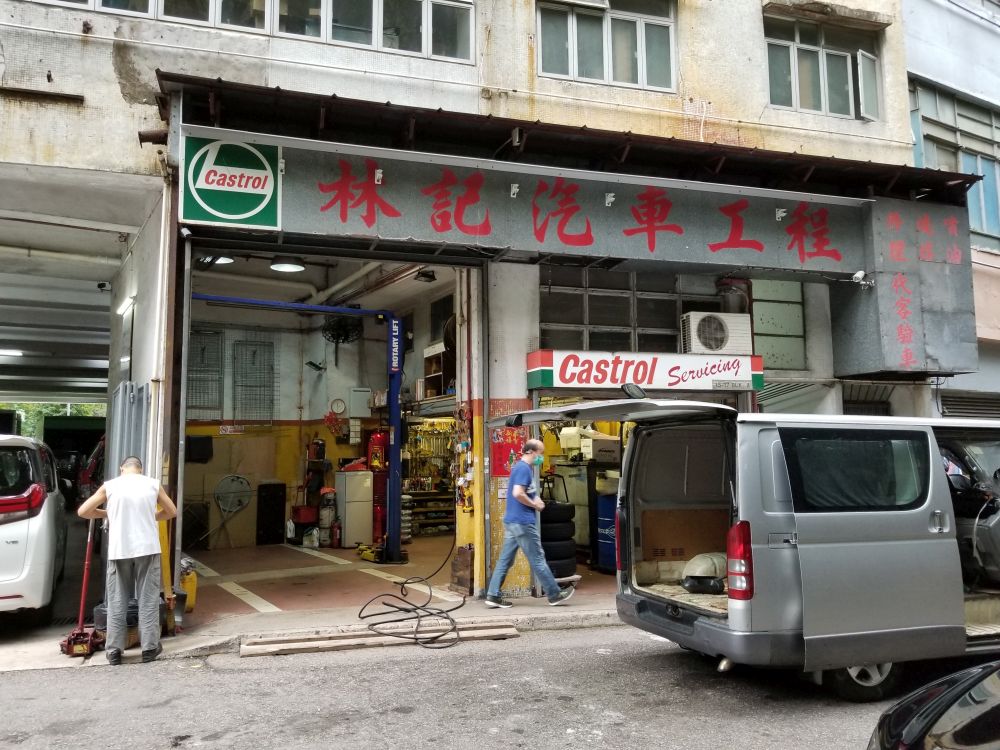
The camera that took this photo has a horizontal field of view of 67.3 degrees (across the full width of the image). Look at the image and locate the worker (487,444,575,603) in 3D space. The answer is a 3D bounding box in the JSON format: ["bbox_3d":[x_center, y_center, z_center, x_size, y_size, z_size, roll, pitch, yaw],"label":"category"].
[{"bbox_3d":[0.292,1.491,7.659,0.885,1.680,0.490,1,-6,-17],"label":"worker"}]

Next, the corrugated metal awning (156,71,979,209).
[{"bbox_3d":[1.350,-2.520,8.495,9.469,0.174,1.061,1,-6,-17],"label":"corrugated metal awning"}]

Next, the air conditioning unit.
[{"bbox_3d":[2.605,-0.462,9.059,0.826,0.520,0.258,1,-6,-17],"label":"air conditioning unit"}]

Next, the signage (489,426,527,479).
[{"bbox_3d":[0.112,0.840,8.307,0.444,0.598,0.015,1,-6,-17],"label":"signage"}]

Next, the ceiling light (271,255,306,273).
[{"bbox_3d":[-2.723,-1.457,9.676,0.430,0.174,0.430,1,-6,-17],"label":"ceiling light"}]

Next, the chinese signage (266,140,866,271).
[{"bbox_3d":[1.150,-1.736,8.327,6.946,0.871,0.200,1,-6,-17],"label":"chinese signage"}]

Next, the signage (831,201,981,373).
[{"bbox_3d":[5.108,-1.032,9.589,1.432,2.091,0.841,1,-6,-17],"label":"signage"}]

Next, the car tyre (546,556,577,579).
[{"bbox_3d":[0.606,2.285,8.906,0.640,0.214,0.640,-1,-6,0],"label":"car tyre"}]

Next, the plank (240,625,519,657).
[{"bbox_3d":[-0.979,2.293,6.452,2.379,0.049,0.237,1,-6,-17],"label":"plank"}]

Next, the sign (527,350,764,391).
[{"bbox_3d":[1.708,-0.014,8.664,2.783,0.408,0.432,1,-6,-17],"label":"sign"}]

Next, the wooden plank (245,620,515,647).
[{"bbox_3d":[-1.006,2.296,6.636,2.341,0.061,0.130,1,-6,-17],"label":"wooden plank"}]

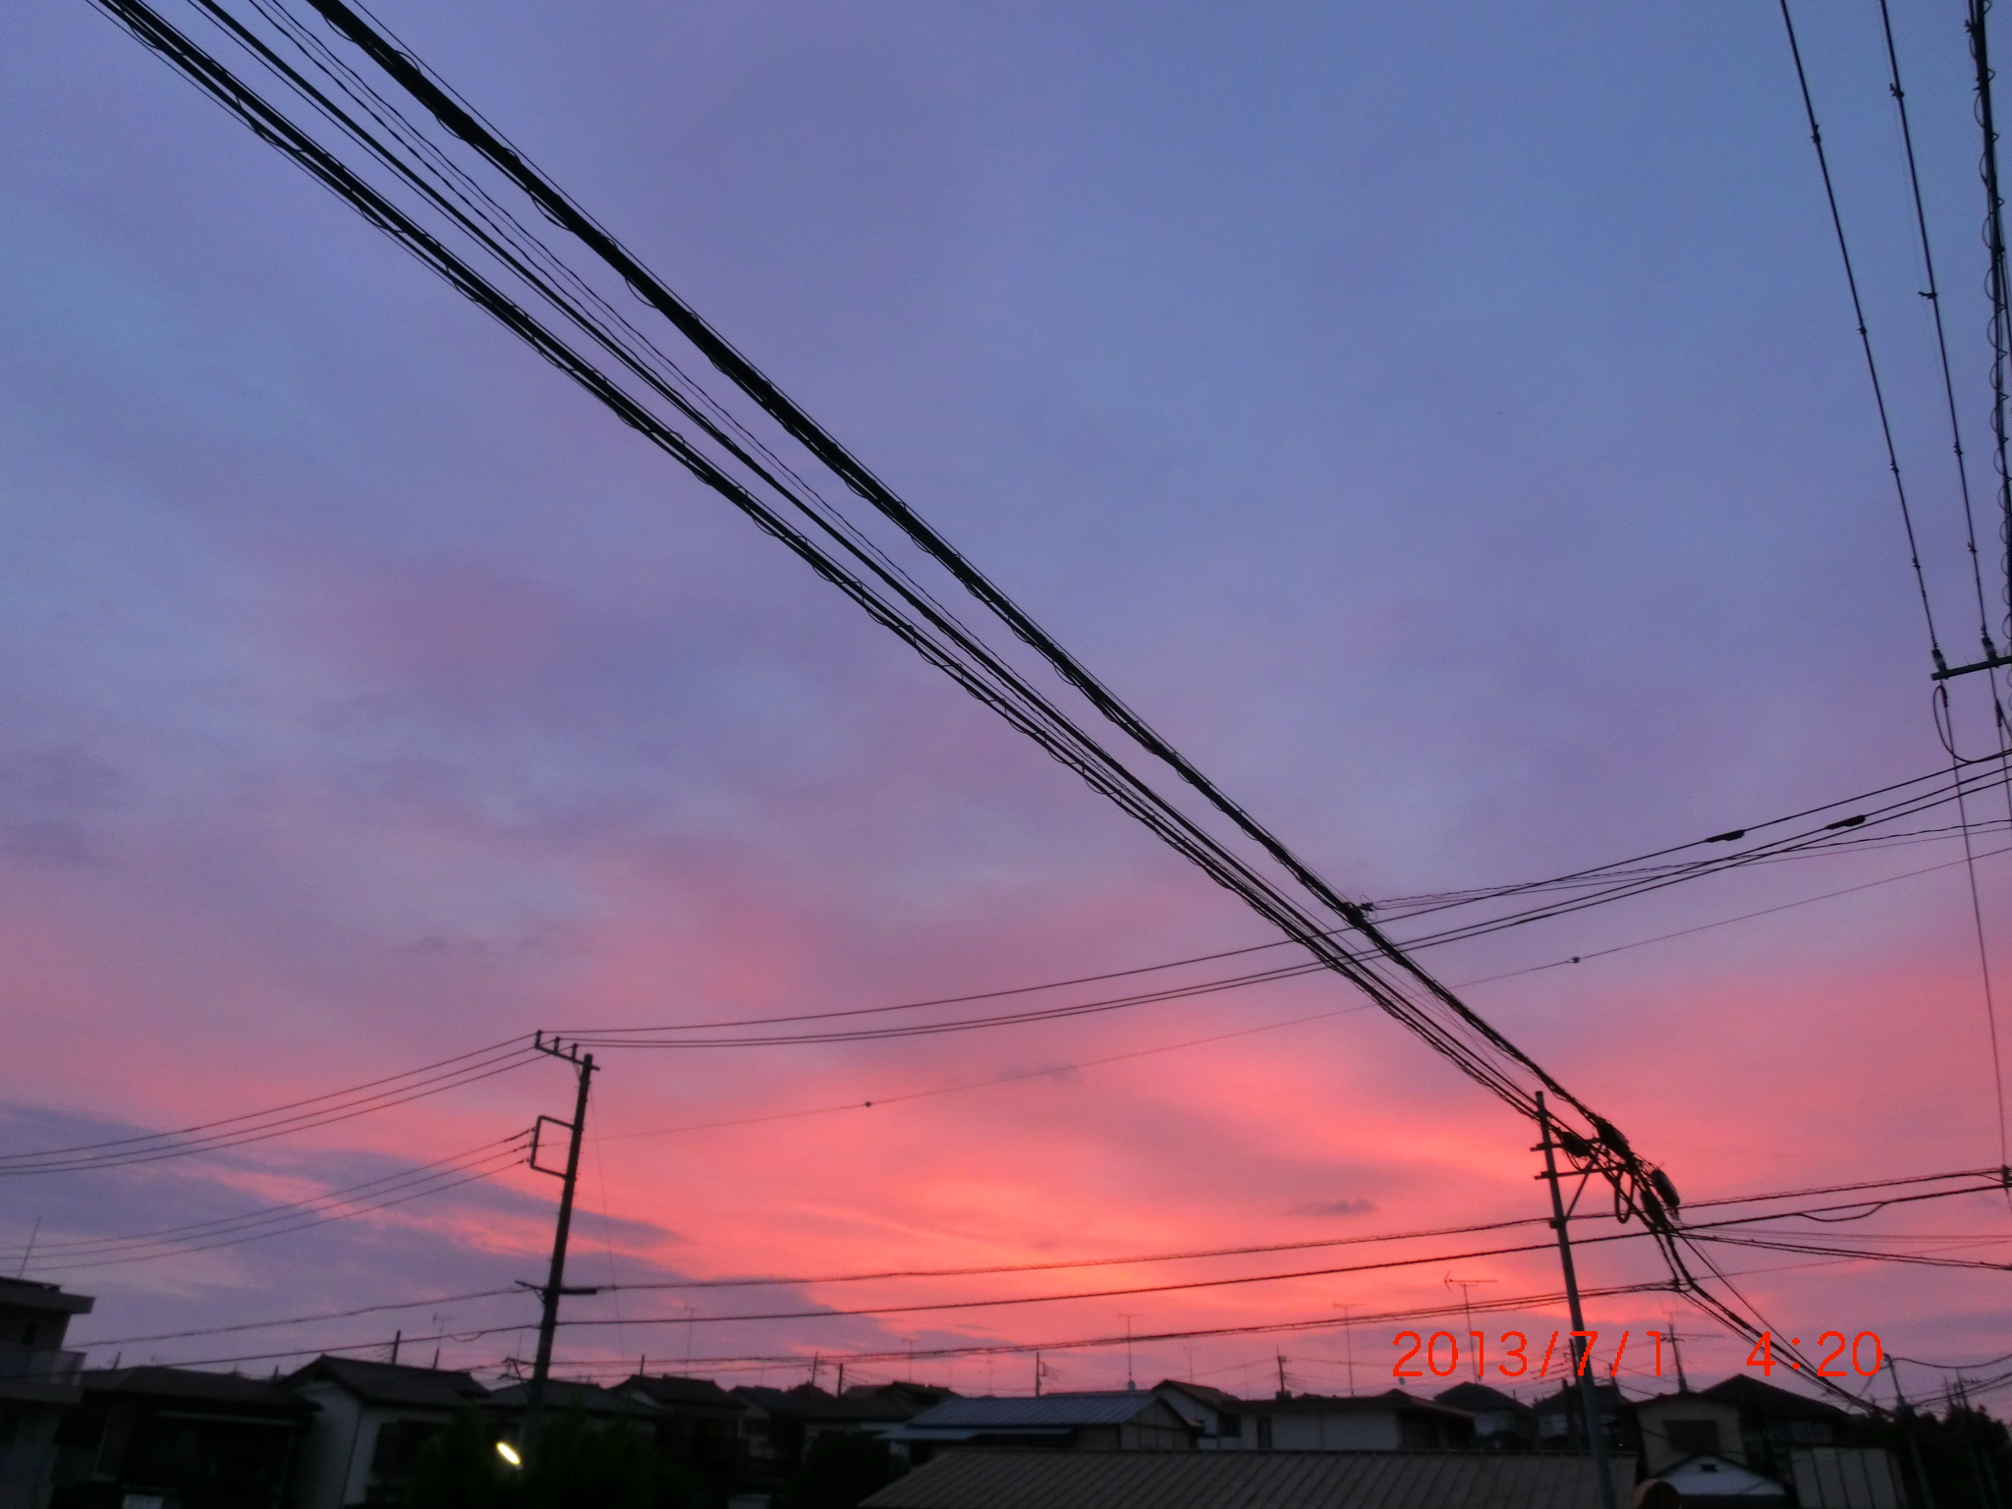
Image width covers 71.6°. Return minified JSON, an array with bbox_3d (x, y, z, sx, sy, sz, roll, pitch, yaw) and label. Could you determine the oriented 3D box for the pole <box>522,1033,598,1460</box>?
[{"bbox_3d":[-9.450,11.830,27.269,0.450,12.530,2.000,-11,-29,22],"label":"pole"}]

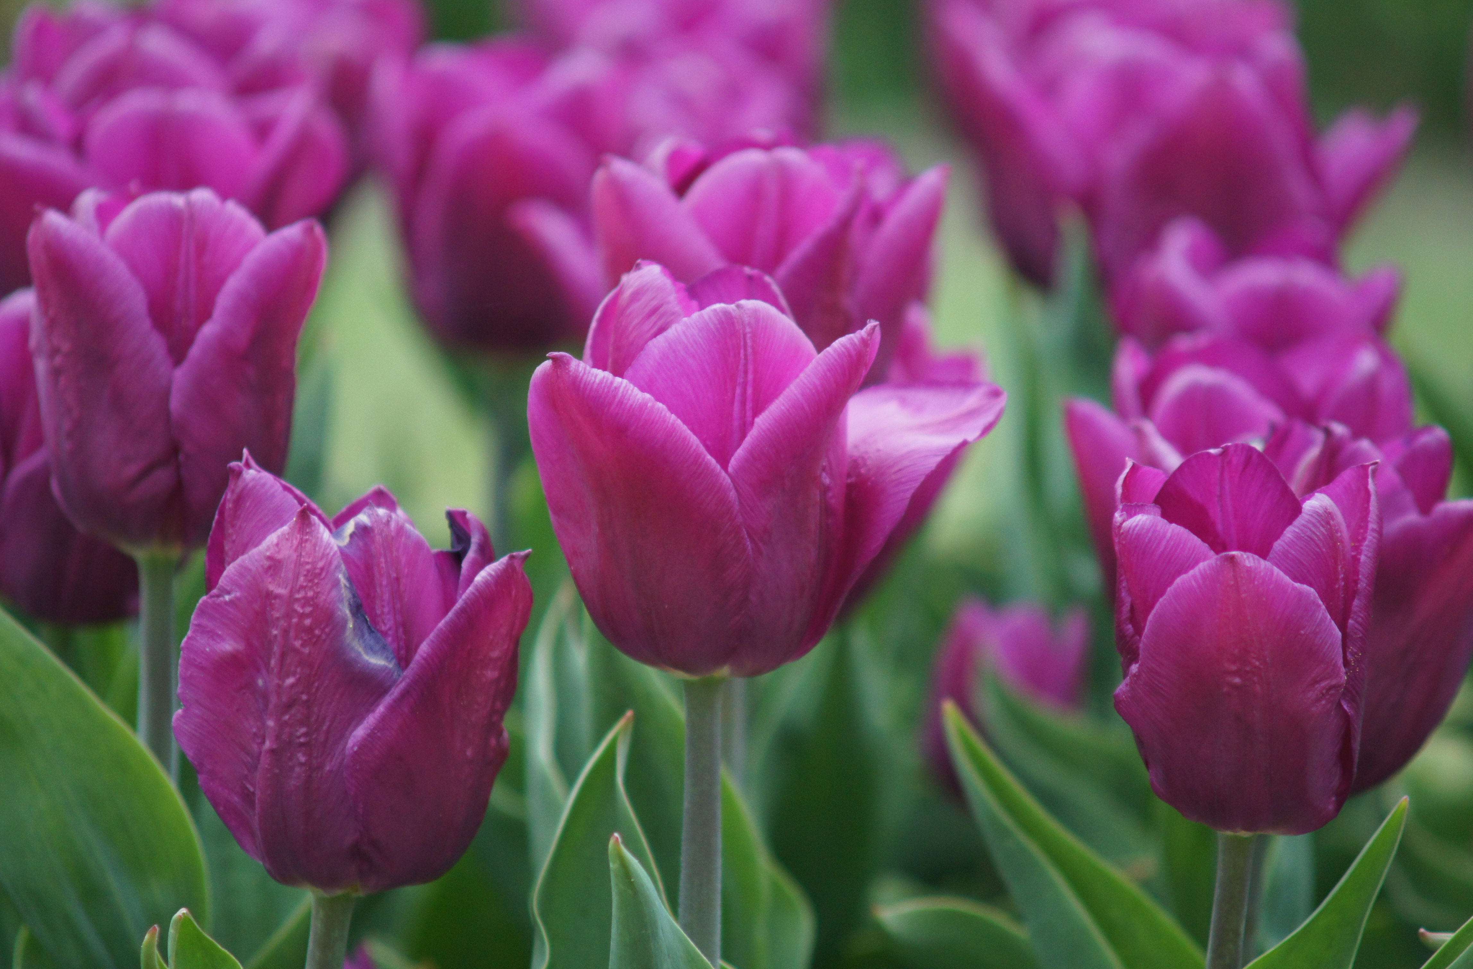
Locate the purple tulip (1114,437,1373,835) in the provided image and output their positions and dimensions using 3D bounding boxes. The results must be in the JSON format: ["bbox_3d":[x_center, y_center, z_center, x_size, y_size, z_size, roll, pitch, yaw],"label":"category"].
[{"bbox_3d":[0.082,0.026,2.090,0.043,0.060,0.043,0,10,0],"label":"purple tulip"}]

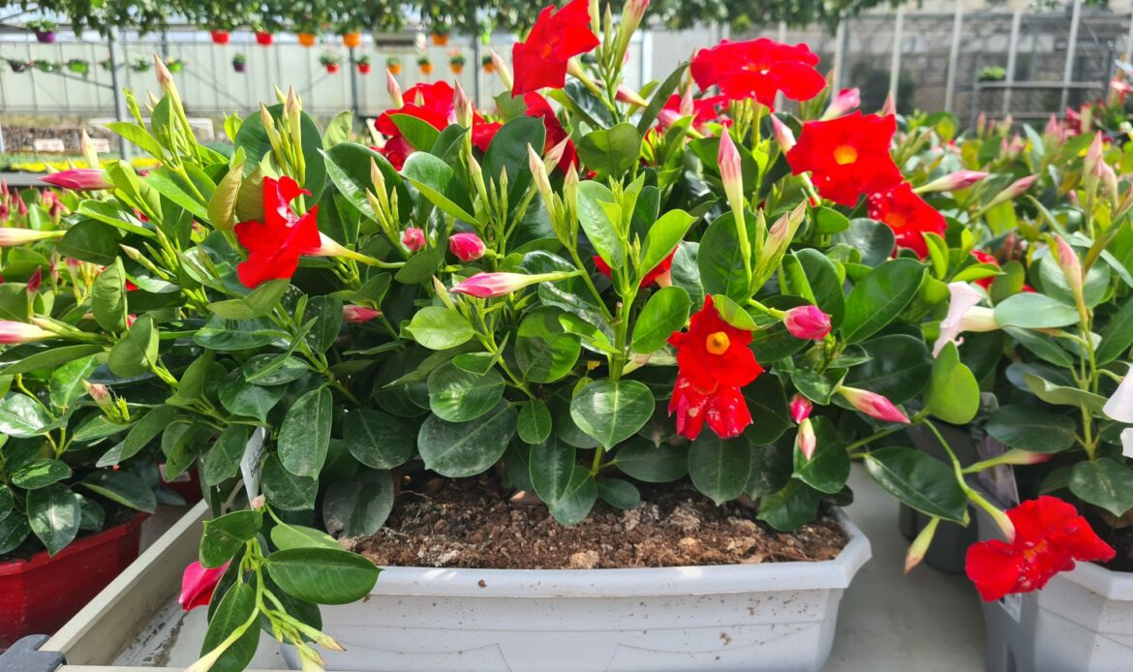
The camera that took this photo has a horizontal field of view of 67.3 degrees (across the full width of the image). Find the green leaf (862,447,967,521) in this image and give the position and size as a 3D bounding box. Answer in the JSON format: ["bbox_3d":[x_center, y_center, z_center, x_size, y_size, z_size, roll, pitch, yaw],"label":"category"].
[{"bbox_3d":[0.245,0.105,0.600,0.085,0.016,0.042,35,38,11],"label":"green leaf"}]

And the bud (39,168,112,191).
[{"bbox_3d":[-0.357,-0.114,0.620,0.056,0.016,0.016,3,0,-11],"label":"bud"}]

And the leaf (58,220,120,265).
[{"bbox_3d":[-0.392,-0.077,0.700,0.050,0.036,0.015,12,-18,-8],"label":"leaf"}]

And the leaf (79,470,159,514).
[{"bbox_3d":[-0.368,0.128,0.700,0.064,0.016,0.036,15,41,9],"label":"leaf"}]

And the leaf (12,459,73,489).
[{"bbox_3d":[-0.542,0.144,0.880,0.064,0.018,0.044,-10,50,-12],"label":"leaf"}]

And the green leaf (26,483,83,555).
[{"bbox_3d":[-0.506,0.180,0.840,0.056,0.080,0.018,-6,-29,-13],"label":"green leaf"}]

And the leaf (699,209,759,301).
[{"bbox_3d":[0.130,-0.064,0.680,0.050,0.072,0.018,9,-15,2],"label":"leaf"}]

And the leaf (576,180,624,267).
[{"bbox_3d":[0.024,-0.082,0.620,0.033,0.068,0.015,-18,-9,-23],"label":"leaf"}]

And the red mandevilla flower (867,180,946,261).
[{"bbox_3d":[0.292,-0.098,0.730,0.072,0.070,0.040,1,3,24],"label":"red mandevilla flower"}]

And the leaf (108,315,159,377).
[{"bbox_3d":[-0.297,0.006,0.585,0.034,0.046,0.016,-33,-25,30],"label":"leaf"}]

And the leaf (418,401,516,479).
[{"bbox_3d":[-0.083,0.086,0.710,0.090,0.068,0.018,-32,-20,-13],"label":"leaf"}]

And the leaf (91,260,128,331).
[{"bbox_3d":[-0.365,-0.032,0.680,0.029,0.057,0.015,3,0,6],"label":"leaf"}]

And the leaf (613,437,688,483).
[{"bbox_3d":[0.075,0.110,0.755,0.072,0.016,0.052,-1,53,-1],"label":"leaf"}]

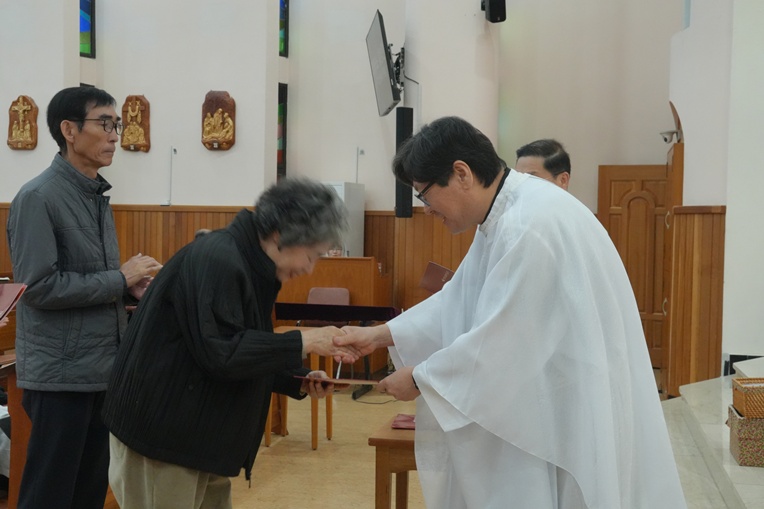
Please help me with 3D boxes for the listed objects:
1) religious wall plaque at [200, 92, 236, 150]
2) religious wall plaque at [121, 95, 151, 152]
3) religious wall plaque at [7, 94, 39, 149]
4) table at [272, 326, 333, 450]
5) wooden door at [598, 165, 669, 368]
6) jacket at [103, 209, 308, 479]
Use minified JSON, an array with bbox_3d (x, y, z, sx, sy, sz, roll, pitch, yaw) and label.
[{"bbox_3d":[-1.697,-1.392,9.500,0.360,0.620,0.080,2,2,16],"label":"religious wall plaque"},{"bbox_3d":[-2.643,-1.404,9.800,0.340,0.610,0.080,2,2,16],"label":"religious wall plaque"},{"bbox_3d":[-3.935,-1.441,10.000,0.360,0.600,0.080,2,2,16],"label":"religious wall plaque"},{"bbox_3d":[-0.508,0.820,5.650,0.380,0.700,0.380,1,2,14],"label":"table"},{"bbox_3d":[2.517,0.123,8.970,0.800,2.010,0.060,2,2,16],"label":"wooden door"},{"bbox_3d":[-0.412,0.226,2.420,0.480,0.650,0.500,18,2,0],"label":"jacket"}]

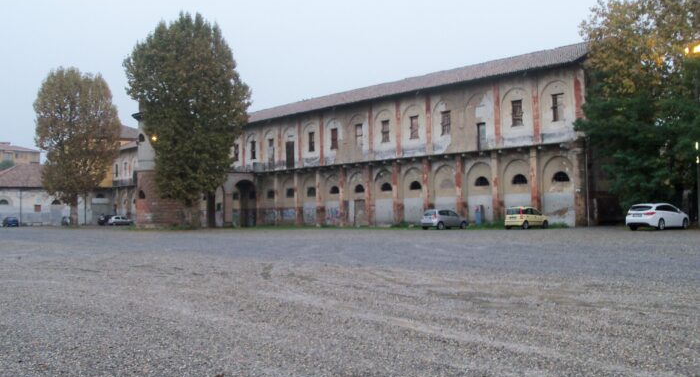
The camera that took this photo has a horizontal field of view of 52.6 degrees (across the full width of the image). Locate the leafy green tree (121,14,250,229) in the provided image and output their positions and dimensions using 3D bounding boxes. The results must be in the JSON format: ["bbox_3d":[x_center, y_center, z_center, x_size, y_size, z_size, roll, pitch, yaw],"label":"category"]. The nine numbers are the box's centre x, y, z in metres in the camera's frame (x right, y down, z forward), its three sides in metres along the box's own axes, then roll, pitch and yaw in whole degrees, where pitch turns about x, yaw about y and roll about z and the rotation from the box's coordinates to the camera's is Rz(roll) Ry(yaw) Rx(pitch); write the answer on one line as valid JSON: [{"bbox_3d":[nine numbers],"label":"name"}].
[{"bbox_3d":[-17.944,-7.421,78.400,13.400,23.700,13.400,-1,-2,-13],"label":"leafy green tree"}]

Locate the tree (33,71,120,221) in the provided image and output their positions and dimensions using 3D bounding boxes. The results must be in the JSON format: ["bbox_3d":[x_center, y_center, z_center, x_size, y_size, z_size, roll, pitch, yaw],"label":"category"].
[{"bbox_3d":[-35.959,-5.278,93.400,10.500,20.600,10.500,-1,-2,-20],"label":"tree"}]

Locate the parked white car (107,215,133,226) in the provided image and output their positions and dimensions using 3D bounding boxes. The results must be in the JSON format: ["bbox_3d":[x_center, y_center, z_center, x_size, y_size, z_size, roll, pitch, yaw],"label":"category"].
[{"bbox_3d":[-33.426,4.700,103.000,3.850,1.430,1.660,0,-3,-45],"label":"parked white car"}]

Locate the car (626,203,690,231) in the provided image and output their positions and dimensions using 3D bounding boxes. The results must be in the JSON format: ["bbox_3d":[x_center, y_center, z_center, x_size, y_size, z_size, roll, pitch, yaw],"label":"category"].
[{"bbox_3d":[18.058,1.649,41.379,4.700,1.490,1.810,0,-2,-38],"label":"car"}]

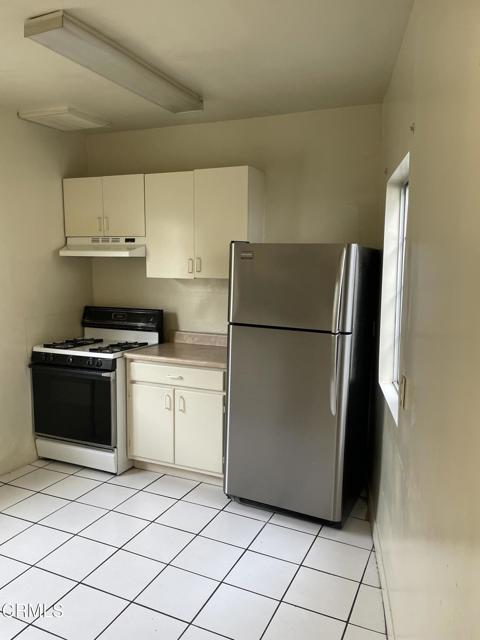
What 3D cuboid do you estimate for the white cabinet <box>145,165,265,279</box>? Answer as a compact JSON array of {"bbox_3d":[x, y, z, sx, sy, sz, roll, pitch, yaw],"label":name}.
[{"bbox_3d":[-0.267,-0.703,3.648,0.835,0.779,0.320,4,7,24],"label":"white cabinet"}]

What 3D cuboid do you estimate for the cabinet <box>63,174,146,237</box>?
[{"bbox_3d":[-1.012,-0.911,3.966,0.793,0.466,0.320,4,7,24],"label":"cabinet"}]

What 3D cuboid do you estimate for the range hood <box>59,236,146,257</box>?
[{"bbox_3d":[-1.034,-0.588,3.921,0.760,0.162,0.480,4,7,24],"label":"range hood"}]

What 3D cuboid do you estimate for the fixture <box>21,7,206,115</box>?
[{"bbox_3d":[-0.610,-1.376,2.679,0.227,0.073,1.197,4,7,26],"label":"fixture"}]

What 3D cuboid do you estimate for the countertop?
[{"bbox_3d":[-0.305,0.260,3.561,0.810,0.040,0.650,4,7,24],"label":"countertop"}]

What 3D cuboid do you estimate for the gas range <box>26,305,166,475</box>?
[{"bbox_3d":[-1.096,0.504,3.831,0.770,1.155,0.700,4,7,24],"label":"gas range"}]

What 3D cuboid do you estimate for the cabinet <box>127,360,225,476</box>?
[{"bbox_3d":[-0.319,0.682,3.622,0.810,0.818,0.630,4,7,24],"label":"cabinet"}]

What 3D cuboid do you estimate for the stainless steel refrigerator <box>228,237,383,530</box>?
[{"bbox_3d":[0.423,0.348,3.208,0.763,1.665,0.755,4,7,24],"label":"stainless steel refrigerator"}]

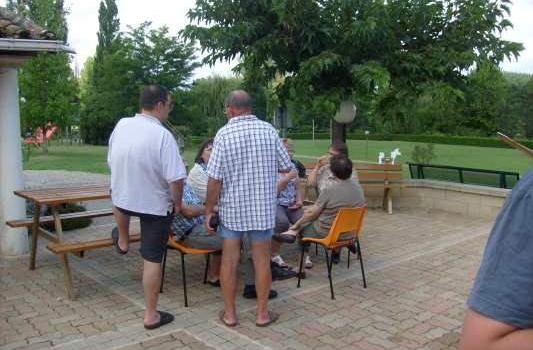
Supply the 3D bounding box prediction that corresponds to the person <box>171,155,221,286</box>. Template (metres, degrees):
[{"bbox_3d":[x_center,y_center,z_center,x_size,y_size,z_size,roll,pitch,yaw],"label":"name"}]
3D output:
[{"bbox_3d":[-0.404,0.429,4.680,0.860,1.250,0.550,1,6,8],"label":"person"}]

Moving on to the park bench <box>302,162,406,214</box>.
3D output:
[{"bbox_3d":[1.315,0.212,8.852,1.820,0.770,0.580,1,6,5],"label":"park bench"}]

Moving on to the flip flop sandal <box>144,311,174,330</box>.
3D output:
[{"bbox_3d":[-0.789,1.062,3.995,0.265,0.085,0.110,-6,9,-43],"label":"flip flop sandal"}]

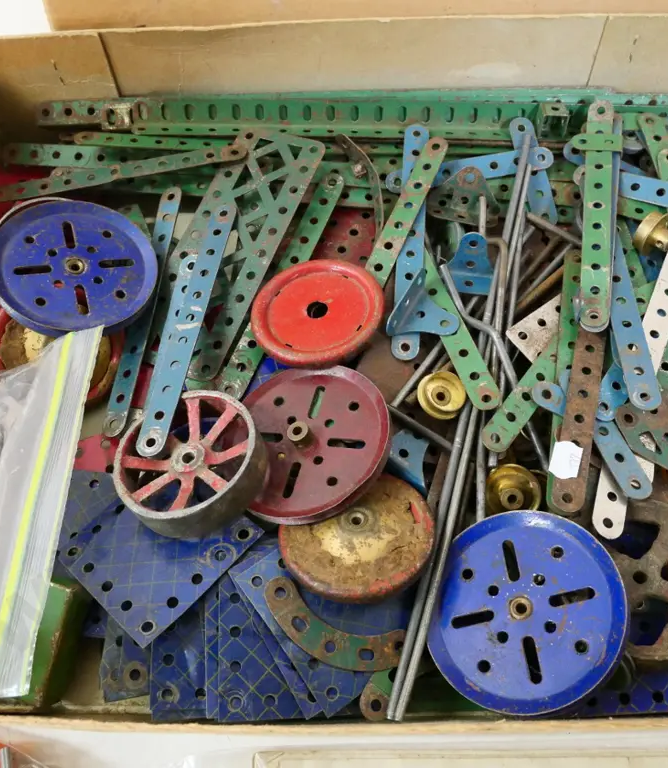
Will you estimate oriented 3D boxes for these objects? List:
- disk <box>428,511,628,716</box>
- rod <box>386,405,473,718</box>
[{"bbox_3d":[0.072,0.085,0.268,0.075,0.013,0.075,-14,51,26],"label":"disk"},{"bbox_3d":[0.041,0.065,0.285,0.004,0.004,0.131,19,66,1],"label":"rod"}]

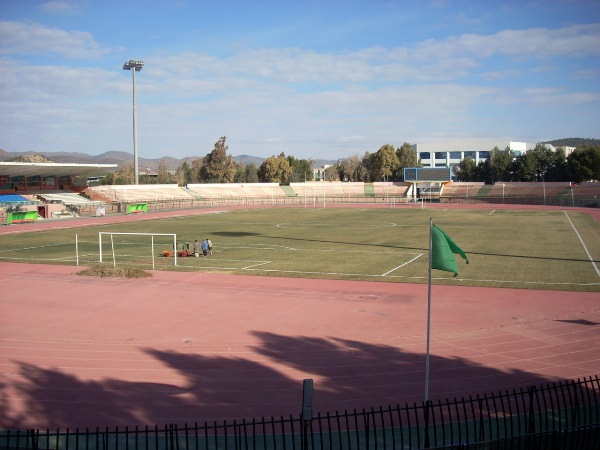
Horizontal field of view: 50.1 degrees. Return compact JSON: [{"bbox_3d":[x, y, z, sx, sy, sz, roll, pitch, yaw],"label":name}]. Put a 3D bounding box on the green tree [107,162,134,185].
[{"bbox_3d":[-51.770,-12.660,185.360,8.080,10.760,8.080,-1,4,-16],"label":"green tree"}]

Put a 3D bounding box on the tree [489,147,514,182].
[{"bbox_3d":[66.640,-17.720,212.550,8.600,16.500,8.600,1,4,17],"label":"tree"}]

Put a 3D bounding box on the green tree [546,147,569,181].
[{"bbox_3d":[79.500,-15.970,197.950,6.790,16.500,6.450,0,4,0],"label":"green tree"}]

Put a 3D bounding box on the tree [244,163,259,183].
[{"bbox_3d":[-15.850,-14.250,212.140,4.460,12.500,4.240,0,4,0],"label":"tree"}]

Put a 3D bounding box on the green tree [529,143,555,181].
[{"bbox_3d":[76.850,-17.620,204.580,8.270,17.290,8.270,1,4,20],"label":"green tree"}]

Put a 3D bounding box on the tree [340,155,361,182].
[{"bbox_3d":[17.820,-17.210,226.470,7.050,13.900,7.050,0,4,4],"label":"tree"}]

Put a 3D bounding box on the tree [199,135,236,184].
[{"bbox_3d":[-26.340,-18.520,205.660,12.150,19.580,12.150,-1,4,-7],"label":"tree"}]

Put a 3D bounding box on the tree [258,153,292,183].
[{"bbox_3d":[-8.020,-15.570,210.040,10.810,15.300,10.270,0,4,0],"label":"tree"}]

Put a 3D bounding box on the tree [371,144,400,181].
[{"bbox_3d":[28.490,-17.720,214.920,10.060,18.450,9.550,0,4,0],"label":"tree"}]

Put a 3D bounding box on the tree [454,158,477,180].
[{"bbox_3d":[54.360,-15.400,210.050,6.550,14.100,6.220,0,4,0],"label":"tree"}]

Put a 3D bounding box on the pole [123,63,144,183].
[{"bbox_3d":[-43.610,-23.940,170.150,5.500,38.800,3.200,-3,5,-35],"label":"pole"}]

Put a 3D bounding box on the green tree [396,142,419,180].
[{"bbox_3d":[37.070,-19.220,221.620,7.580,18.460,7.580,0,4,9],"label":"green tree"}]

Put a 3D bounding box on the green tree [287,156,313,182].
[{"bbox_3d":[0.010,-15.470,213.060,8.300,14.600,7.890,0,4,0],"label":"green tree"}]

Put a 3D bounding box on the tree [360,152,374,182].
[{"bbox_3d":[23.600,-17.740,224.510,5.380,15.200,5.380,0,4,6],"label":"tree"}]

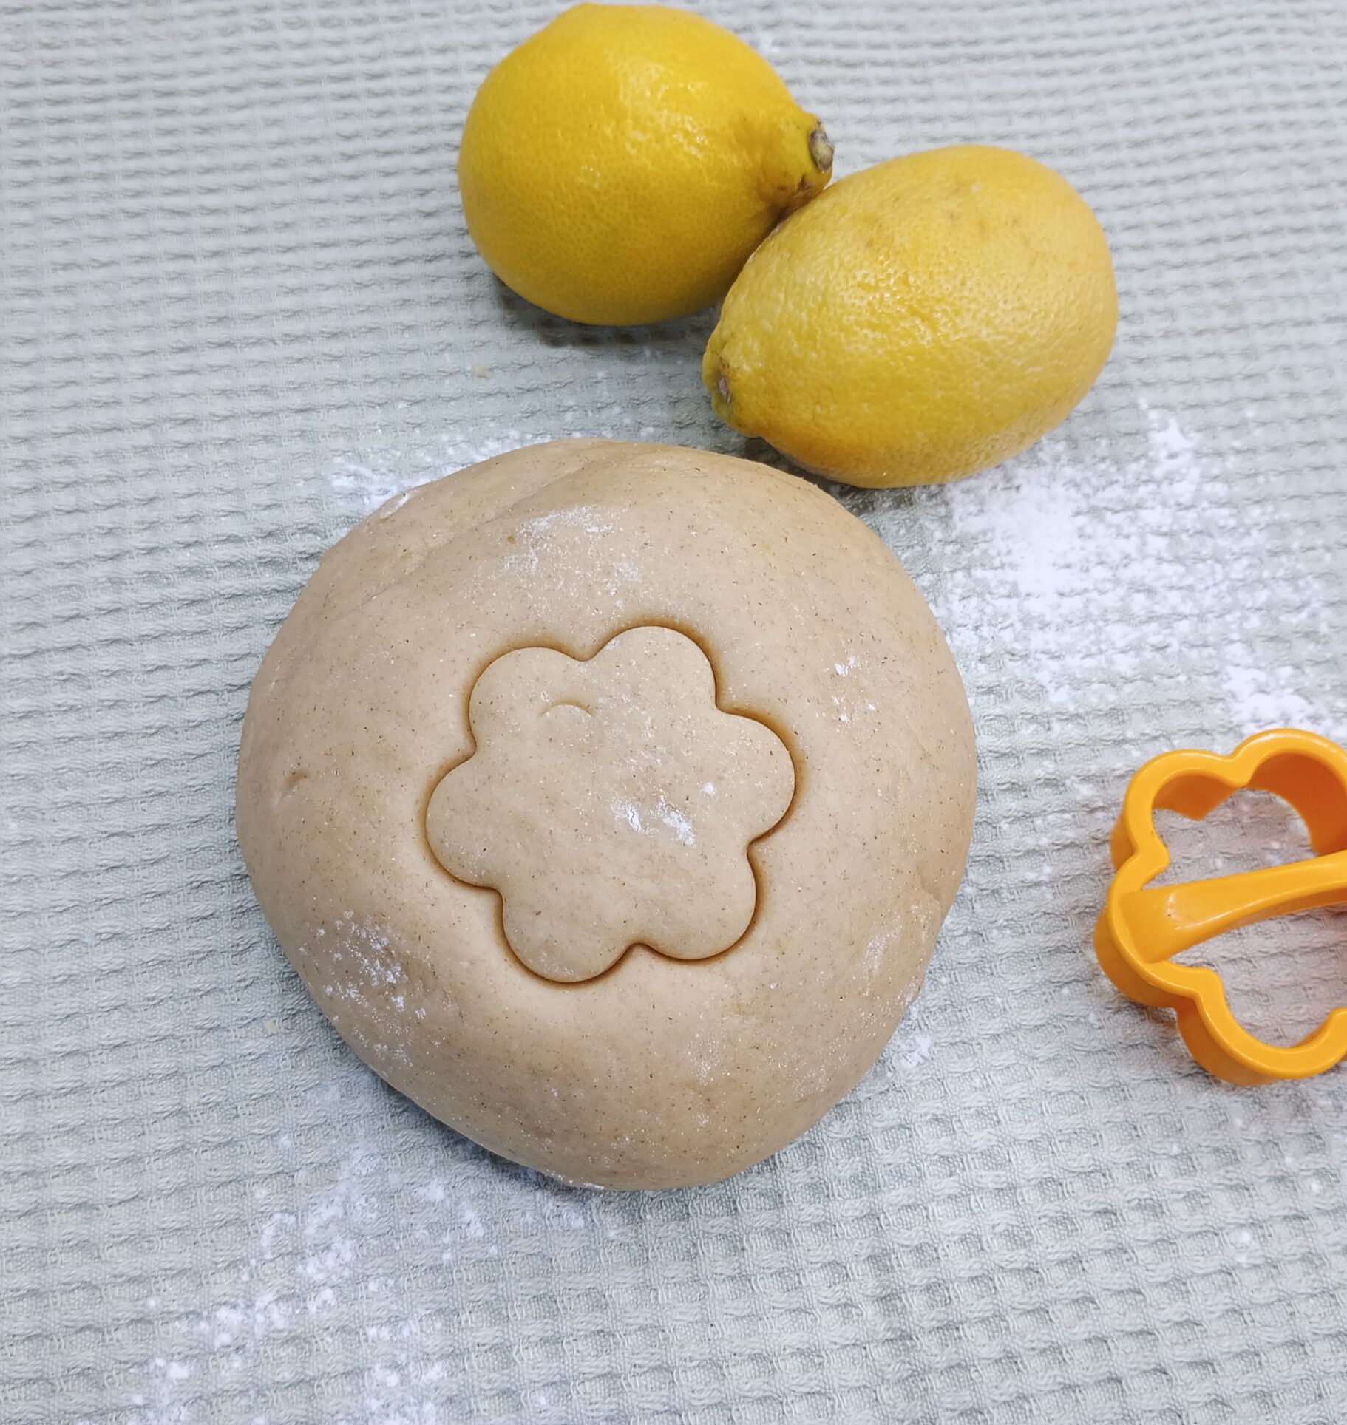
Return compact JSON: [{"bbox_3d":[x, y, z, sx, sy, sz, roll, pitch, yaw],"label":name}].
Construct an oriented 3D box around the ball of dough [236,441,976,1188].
[{"bbox_3d":[-0.009,0.007,0.263,0.126,0.049,0.138,1,64,-2],"label":"ball of dough"}]

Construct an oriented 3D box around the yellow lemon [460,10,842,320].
[{"bbox_3d":[-0.007,-0.111,0.314,0.078,0.062,0.062,-6,65,-6],"label":"yellow lemon"}]

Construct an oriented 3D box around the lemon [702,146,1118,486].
[{"bbox_3d":[0.047,-0.076,0.299,0.084,0.061,0.062,-23,68,-13],"label":"lemon"}]

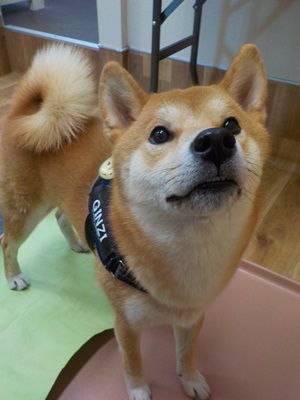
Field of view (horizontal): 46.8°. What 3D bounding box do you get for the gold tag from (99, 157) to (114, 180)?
[{"bbox_3d":[-0.052,-0.041,0.450,0.031,0.031,0.018,1,0,-1],"label":"gold tag"}]

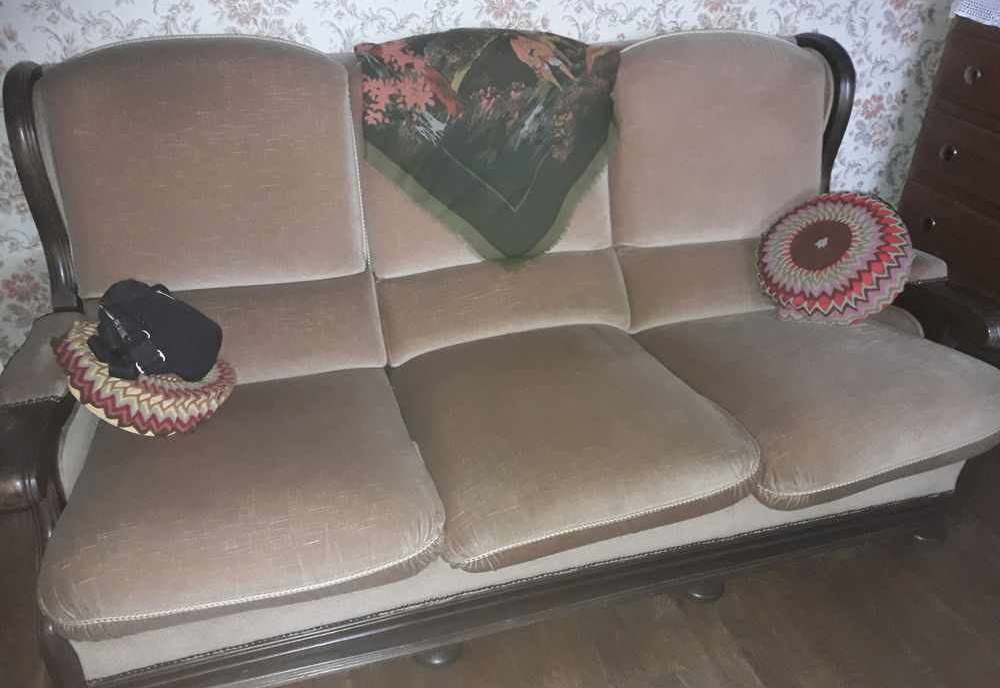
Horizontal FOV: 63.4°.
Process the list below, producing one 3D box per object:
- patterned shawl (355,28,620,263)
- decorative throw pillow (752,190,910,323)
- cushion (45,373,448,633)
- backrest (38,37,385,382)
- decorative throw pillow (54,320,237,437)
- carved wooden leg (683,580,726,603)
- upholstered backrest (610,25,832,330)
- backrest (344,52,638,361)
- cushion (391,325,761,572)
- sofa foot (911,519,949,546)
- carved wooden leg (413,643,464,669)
[{"bbox_3d":[-0.022,-0.426,1.736,0.564,0.475,0.137,-8,18,-16],"label":"patterned shawl"},{"bbox_3d":[0.787,-0.205,1.921,0.353,0.126,0.353,-50,41,-2],"label":"decorative throw pillow"},{"bbox_3d":[-0.434,0.215,1.381,0.559,0.122,0.578,-8,31,-16],"label":"cushion"},{"bbox_3d":[-0.561,-0.256,1.637,0.580,0.685,0.182,-7,13,-17],"label":"backrest"},{"bbox_3d":[-0.632,0.052,1.451,0.314,0.127,0.314,8,26,-24],"label":"decorative throw pillow"},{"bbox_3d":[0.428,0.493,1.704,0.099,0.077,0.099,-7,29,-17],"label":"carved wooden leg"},{"bbox_3d":[0.531,-0.396,1.968,0.580,0.685,0.182,-7,13,-17],"label":"upholstered backrest"},{"bbox_3d":[-0.013,-0.321,1.728,0.559,0.657,0.196,-8,16,-16],"label":"backrest"},{"bbox_3d":[0.104,0.143,1.533,0.559,0.122,0.578,-8,31,-16],"label":"cushion"},{"bbox_3d":[0.920,0.395,1.733,0.088,0.065,0.088,-8,32,-15],"label":"sofa foot"},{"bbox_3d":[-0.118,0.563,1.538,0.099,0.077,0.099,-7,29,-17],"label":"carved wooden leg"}]

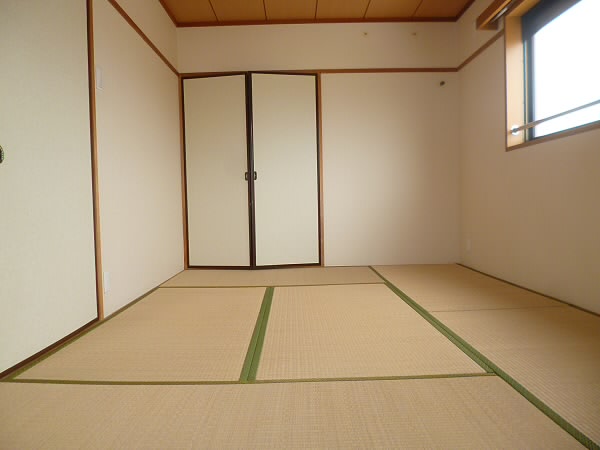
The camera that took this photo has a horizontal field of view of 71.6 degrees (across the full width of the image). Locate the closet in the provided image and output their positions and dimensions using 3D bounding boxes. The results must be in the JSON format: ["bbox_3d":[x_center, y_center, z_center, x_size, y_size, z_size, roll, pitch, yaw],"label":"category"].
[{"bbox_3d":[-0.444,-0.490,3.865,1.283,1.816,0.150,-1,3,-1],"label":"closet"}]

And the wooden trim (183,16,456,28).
[{"bbox_3d":[0.169,-1.844,3.810,2.572,0.055,0.045,-1,3,-1],"label":"wooden trim"}]

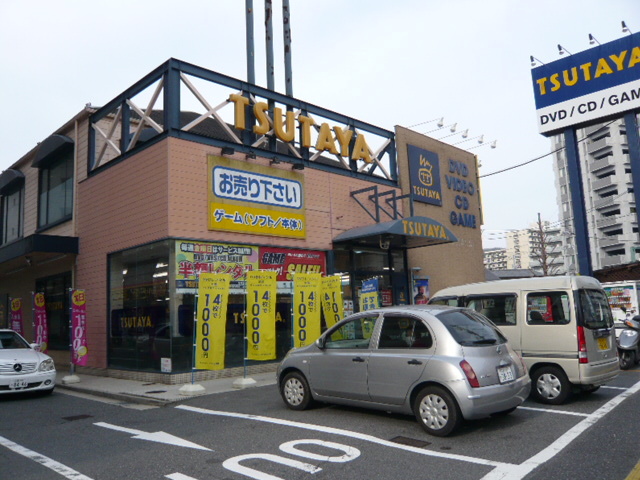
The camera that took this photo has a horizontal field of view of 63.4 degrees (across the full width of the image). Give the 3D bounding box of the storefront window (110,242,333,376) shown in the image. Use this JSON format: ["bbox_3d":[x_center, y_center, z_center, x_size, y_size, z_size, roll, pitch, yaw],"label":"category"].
[{"bbox_3d":[-2.507,1.689,13.414,4.750,2.800,3.050,5,-11,-45],"label":"storefront window"}]

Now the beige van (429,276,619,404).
[{"bbox_3d":[2.907,1.630,8.734,1.475,1.850,3.400,5,-10,-44],"label":"beige van"}]

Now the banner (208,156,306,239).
[{"bbox_3d":[-1.427,-1.002,12.768,3.000,1.780,0.120,5,-11,-45],"label":"banner"}]

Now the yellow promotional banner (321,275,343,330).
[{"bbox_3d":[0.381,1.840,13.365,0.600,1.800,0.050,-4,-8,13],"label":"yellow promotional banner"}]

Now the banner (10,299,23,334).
[{"bbox_3d":[-8.744,2.546,14.930,0.600,1.800,0.050,-7,-9,28],"label":"banner"}]

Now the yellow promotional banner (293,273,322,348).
[{"bbox_3d":[-0.288,1.649,11.837,0.600,1.800,0.050,1,-8,-25],"label":"yellow promotional banner"}]

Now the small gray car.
[{"bbox_3d":[0.983,1.711,7.504,1.660,1.525,3.700,5,-10,-44],"label":"small gray car"}]

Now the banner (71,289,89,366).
[{"bbox_3d":[-5.890,2.116,12.690,0.600,1.800,0.050,-7,-9,28],"label":"banner"}]

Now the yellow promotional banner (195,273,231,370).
[{"bbox_3d":[-2.050,1.535,9.967,0.600,1.800,0.050,1,-8,-25],"label":"yellow promotional banner"}]

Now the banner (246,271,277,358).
[{"bbox_3d":[-1.231,1.550,10.833,0.600,1.800,0.050,1,-8,-25],"label":"banner"}]

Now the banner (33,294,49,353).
[{"bbox_3d":[-7.428,2.316,13.809,0.600,1.800,0.050,-7,-9,28],"label":"banner"}]

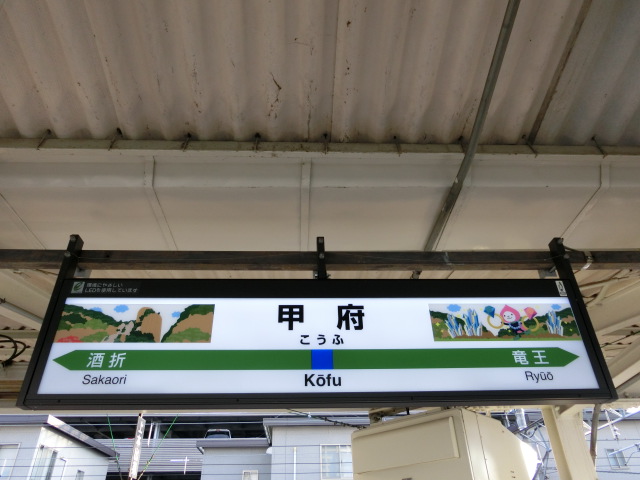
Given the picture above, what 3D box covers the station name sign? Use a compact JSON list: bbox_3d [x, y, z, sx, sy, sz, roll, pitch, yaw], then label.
[{"bbox_3d":[0.011,0.370,1.733,2.050,0.482,0.070,0,-33,-2],"label":"station name sign"}]

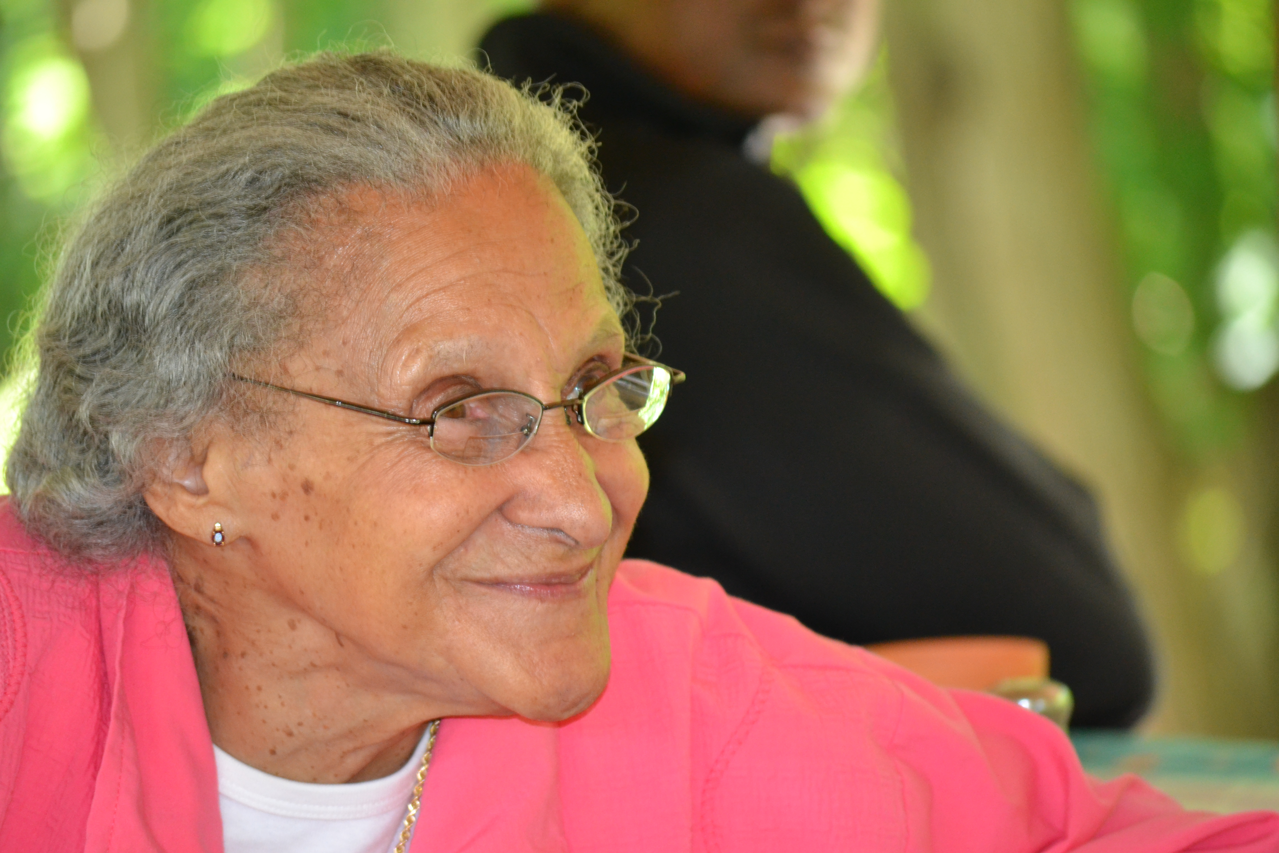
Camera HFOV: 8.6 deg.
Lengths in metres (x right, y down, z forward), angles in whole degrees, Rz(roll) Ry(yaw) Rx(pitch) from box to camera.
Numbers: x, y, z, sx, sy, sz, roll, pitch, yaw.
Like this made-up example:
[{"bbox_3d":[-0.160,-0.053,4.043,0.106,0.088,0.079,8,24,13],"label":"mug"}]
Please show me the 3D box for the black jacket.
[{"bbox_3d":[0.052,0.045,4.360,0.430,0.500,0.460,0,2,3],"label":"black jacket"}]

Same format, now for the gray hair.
[{"bbox_3d":[-0.107,-0.039,2.850,0.198,0.176,0.175,8,10,40],"label":"gray hair"}]

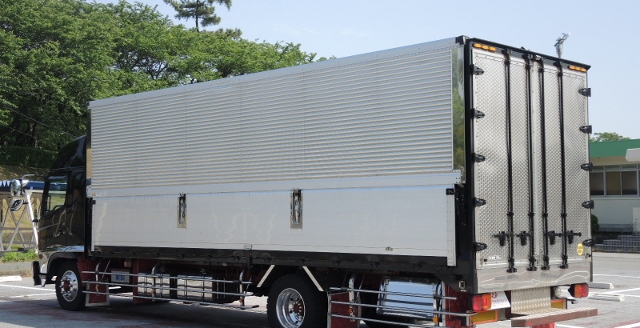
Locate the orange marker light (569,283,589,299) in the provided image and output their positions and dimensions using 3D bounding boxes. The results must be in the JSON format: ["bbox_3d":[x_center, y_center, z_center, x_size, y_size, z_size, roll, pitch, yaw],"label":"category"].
[{"bbox_3d":[3.136,1.530,10.260,0.101,0.157,0.263,-4,-5,45],"label":"orange marker light"}]

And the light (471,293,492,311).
[{"bbox_3d":[1.667,1.434,8.784,0.091,0.157,0.263,-4,-5,45],"label":"light"}]

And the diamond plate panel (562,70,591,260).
[{"bbox_3d":[3.082,0.032,10.262,0.045,2.257,0.587,-4,-5,45],"label":"diamond plate panel"}]

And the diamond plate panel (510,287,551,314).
[{"bbox_3d":[2.371,1.516,9.529,0.035,0.253,0.820,-4,-5,45],"label":"diamond plate panel"}]

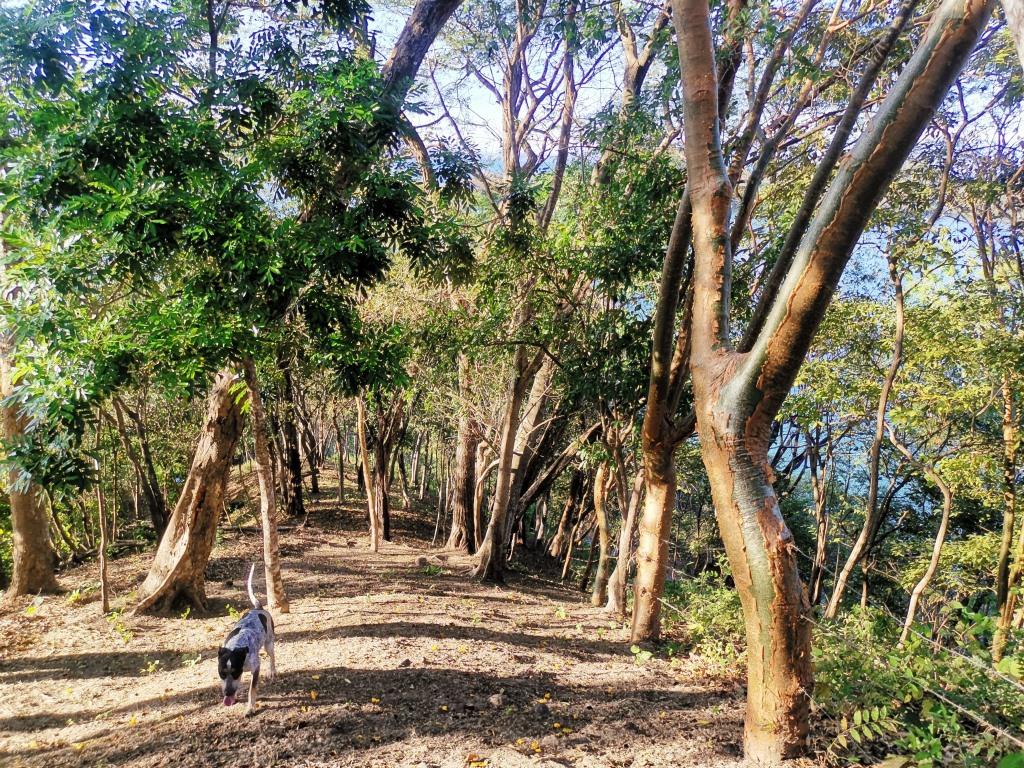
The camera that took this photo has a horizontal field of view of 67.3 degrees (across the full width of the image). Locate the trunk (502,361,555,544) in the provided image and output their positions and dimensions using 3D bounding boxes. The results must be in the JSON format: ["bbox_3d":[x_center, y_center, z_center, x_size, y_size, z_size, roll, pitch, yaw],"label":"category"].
[{"bbox_3d":[0.171,0.779,8.563,0.200,2.273,0.200,11,16,2],"label":"trunk"}]

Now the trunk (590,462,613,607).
[{"bbox_3d":[0.754,1.283,6.512,0.140,1.257,0.170,0,16,0],"label":"trunk"}]

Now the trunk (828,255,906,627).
[{"bbox_3d":[3.732,0.679,8.117,0.253,4.005,0.169,9,18,25],"label":"trunk"}]

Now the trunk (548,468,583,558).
[{"bbox_3d":[0.696,1.658,9.862,0.141,1.268,0.141,15,16,6],"label":"trunk"}]

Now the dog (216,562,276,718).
[{"bbox_3d":[-1.430,1.390,4.170,0.270,0.680,0.880,0,8,-2],"label":"dog"}]

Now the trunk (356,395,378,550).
[{"bbox_3d":[-1.765,1.128,9.394,0.110,2.044,0.098,-6,17,-11],"label":"trunk"}]

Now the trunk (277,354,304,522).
[{"bbox_3d":[-3.046,0.716,10.654,0.320,2.342,0.340,0,16,0],"label":"trunk"}]

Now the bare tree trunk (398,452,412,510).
[{"bbox_3d":[-1.898,1.711,13.524,0.141,1.087,0.141,-7,16,-9],"label":"bare tree trunk"}]

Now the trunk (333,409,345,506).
[{"bbox_3d":[-2.721,1.163,12.072,0.141,1.582,0.160,0,16,0],"label":"trunk"}]

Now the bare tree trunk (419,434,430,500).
[{"bbox_3d":[-1.515,1.451,13.330,0.156,1.163,0.160,0,16,0],"label":"bare tree trunk"}]

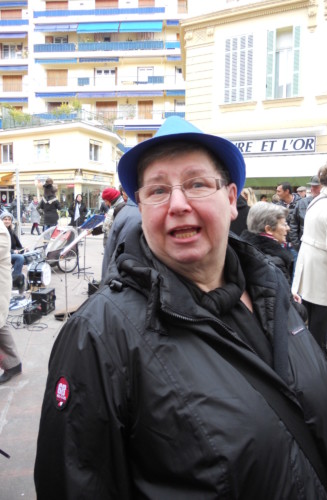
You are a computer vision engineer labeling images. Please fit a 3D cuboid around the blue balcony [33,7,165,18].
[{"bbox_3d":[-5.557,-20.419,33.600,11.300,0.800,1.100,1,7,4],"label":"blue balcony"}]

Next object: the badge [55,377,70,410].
[{"bbox_3d":[-0.192,0.272,0.740,0.008,0.066,0.062,-7,10,-43],"label":"badge"}]

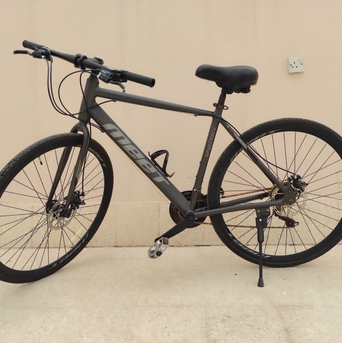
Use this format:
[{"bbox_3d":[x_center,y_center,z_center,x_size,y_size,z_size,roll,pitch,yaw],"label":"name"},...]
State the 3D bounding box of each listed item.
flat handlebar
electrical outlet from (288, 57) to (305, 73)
[{"bbox_3d":[-0.350,-0.424,1.265,0.707,0.051,0.071,24,15,27],"label":"flat handlebar"},{"bbox_3d":[0.722,-0.612,1.891,0.086,0.086,0.014,-2,3,4],"label":"electrical outlet"}]

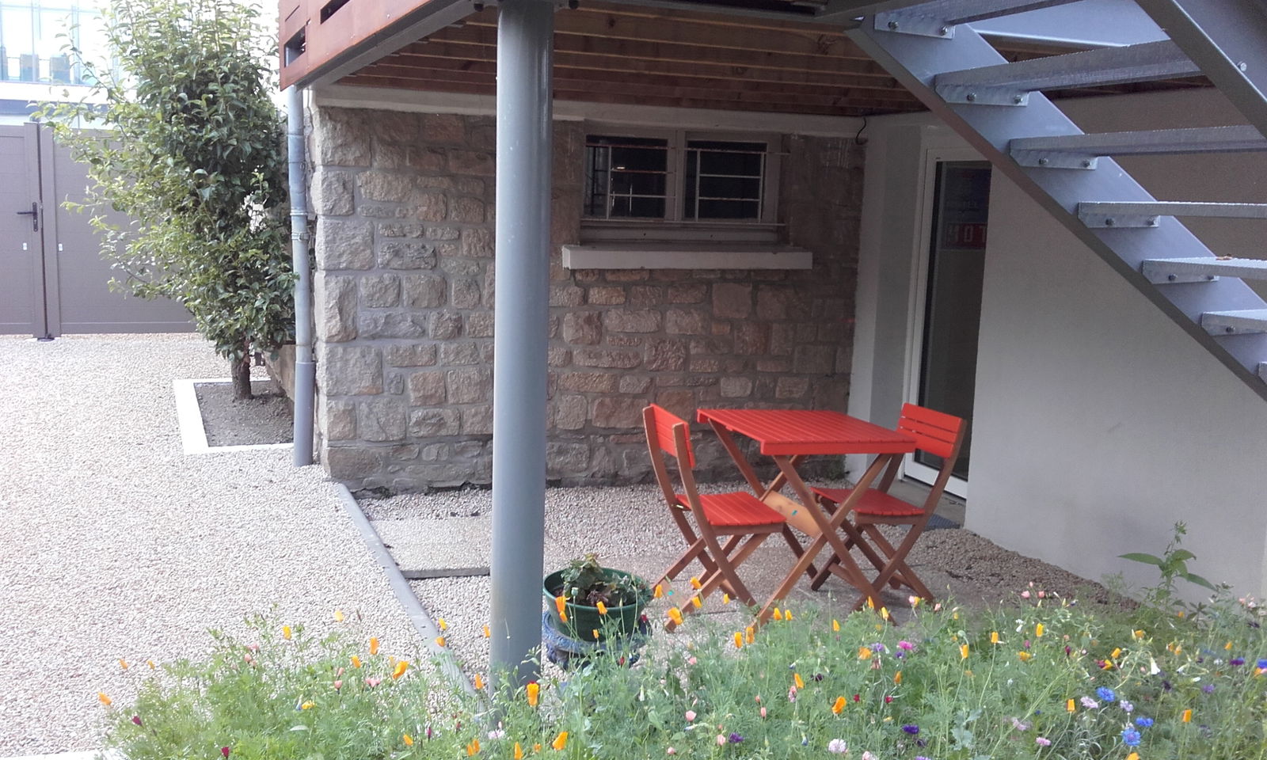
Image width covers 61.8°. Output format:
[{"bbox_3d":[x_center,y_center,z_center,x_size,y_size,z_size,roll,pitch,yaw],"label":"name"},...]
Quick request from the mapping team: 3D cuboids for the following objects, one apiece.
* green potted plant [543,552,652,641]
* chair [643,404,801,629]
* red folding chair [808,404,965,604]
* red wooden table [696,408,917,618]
[{"bbox_3d":[-0.122,0.725,3.630,0.375,0.260,0.375,2,9,-2],"label":"green potted plant"},{"bbox_3d":[0.317,0.534,4.222,0.475,0.812,0.421,0,9,-17],"label":"chair"},{"bbox_3d":[1.044,0.525,4.467,0.475,0.812,0.421,0,9,-17],"label":"red folding chair"},{"bbox_3d":[0.669,0.556,4.341,0.650,0.760,0.650,0,9,-17],"label":"red wooden table"}]

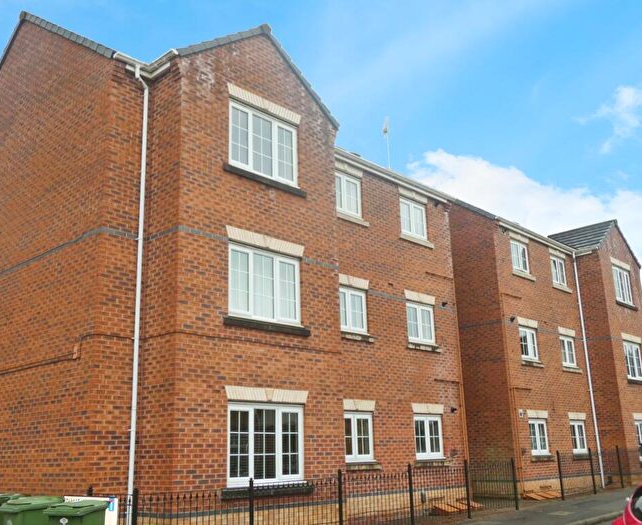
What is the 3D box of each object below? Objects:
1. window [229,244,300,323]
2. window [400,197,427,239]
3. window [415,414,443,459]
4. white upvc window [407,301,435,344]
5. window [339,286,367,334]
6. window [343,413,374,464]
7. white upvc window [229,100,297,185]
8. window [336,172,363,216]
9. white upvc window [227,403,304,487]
[{"bbox_3d":[-0.987,0.422,12.499,0.120,1.250,1.729,-16,-21,41],"label":"window"},{"bbox_3d":[2.368,-1.114,18.024,0.120,0.941,1.110,-16,-21,41],"label":"window"},{"bbox_3d":[2.515,4.090,16.592,0.120,0.941,1.110,-16,-21,41],"label":"window"},{"bbox_3d":[2.441,1.488,17.308,0.120,0.941,1.110,-16,-21,41],"label":"white upvc window"},{"bbox_3d":[0.649,1.033,15.469,0.120,0.941,1.110,-16,-21,41],"label":"window"},{"bbox_3d":[0.722,3.635,14.754,0.120,0.941,1.110,-16,-21,41],"label":"window"},{"bbox_3d":[-1.060,-2.180,13.215,0.120,1.250,1.729,-16,-21,41],"label":"white upvc window"},{"bbox_3d":[0.575,-1.569,16.185,0.120,0.941,1.110,-16,-21,41],"label":"window"},{"bbox_3d":[-0.913,3.025,11.783,0.120,1.250,1.729,-16,-21,41],"label":"white upvc window"}]

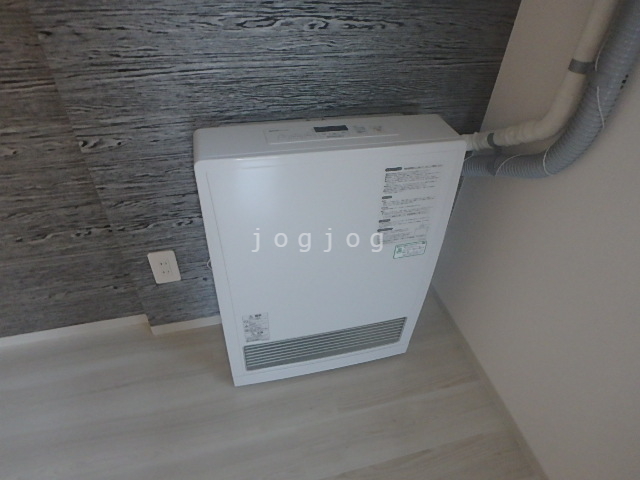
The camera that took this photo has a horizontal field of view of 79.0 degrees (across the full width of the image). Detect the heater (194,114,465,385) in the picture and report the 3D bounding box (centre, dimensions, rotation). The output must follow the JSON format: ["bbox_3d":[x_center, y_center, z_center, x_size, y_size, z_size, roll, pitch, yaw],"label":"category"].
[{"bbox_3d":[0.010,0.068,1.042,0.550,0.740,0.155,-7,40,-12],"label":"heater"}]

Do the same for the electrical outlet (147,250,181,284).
[{"bbox_3d":[-0.438,0.075,1.099,0.070,0.120,0.012,-7,41,-11],"label":"electrical outlet"}]

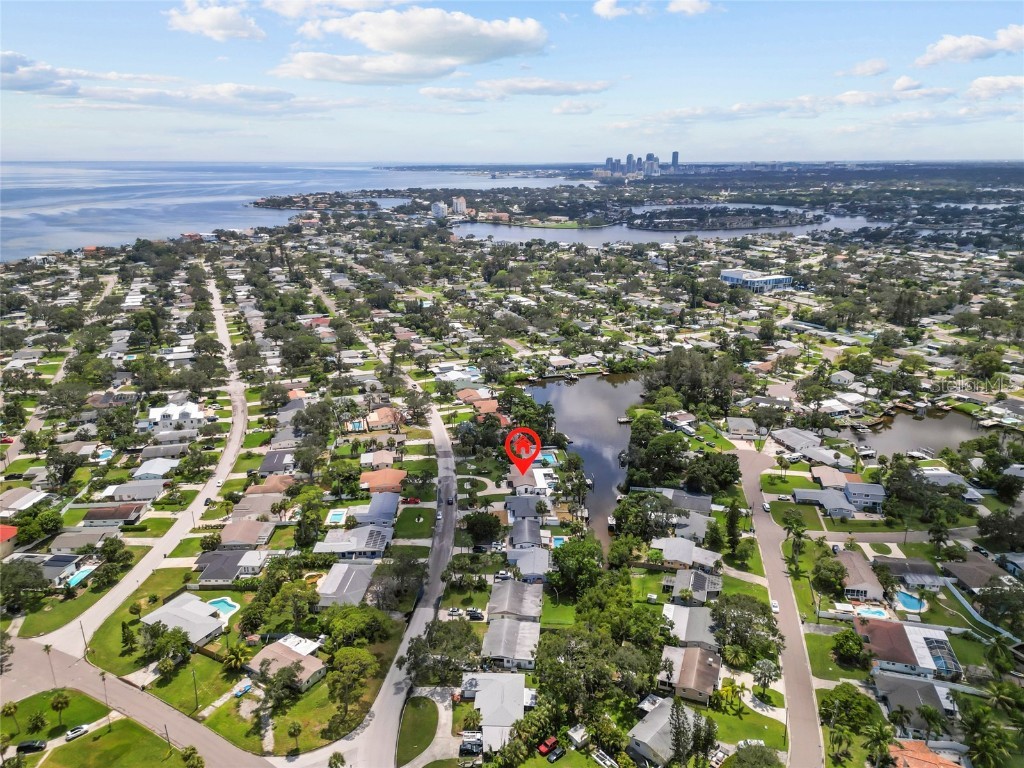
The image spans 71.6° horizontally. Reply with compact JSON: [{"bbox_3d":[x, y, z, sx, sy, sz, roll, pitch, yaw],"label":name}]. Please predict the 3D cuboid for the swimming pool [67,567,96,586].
[{"bbox_3d":[-131.480,59.940,216.650,4.130,1.410,9.580,0,18,0],"label":"swimming pool"}]

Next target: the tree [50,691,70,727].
[{"bbox_3d":[-100.040,72.340,157.280,3.700,8.500,3.700,0,18,0],"label":"tree"}]

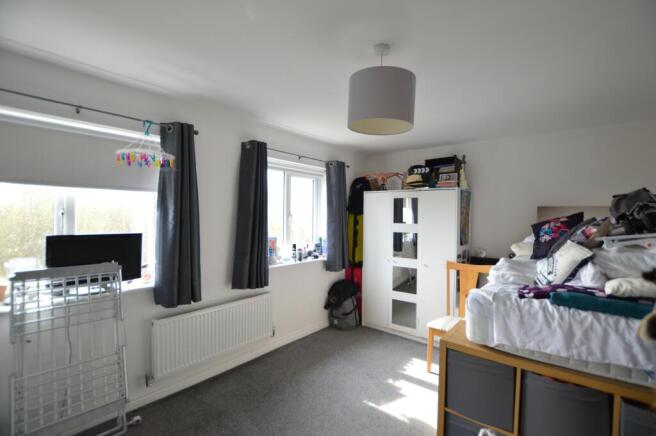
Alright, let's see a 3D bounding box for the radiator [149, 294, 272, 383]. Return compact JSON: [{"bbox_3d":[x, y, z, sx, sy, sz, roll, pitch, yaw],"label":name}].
[{"bbox_3d":[-0.989,1.023,2.535,0.090,0.438,1.104,1,-1,40],"label":"radiator"}]

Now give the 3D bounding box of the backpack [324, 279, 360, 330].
[{"bbox_3d":[0.224,1.201,3.781,0.380,0.610,0.300,1,-1,20],"label":"backpack"}]

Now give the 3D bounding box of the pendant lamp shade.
[{"bbox_3d":[0.306,-0.651,1.564,0.372,0.245,0.372,1,-1,0],"label":"pendant lamp shade"}]

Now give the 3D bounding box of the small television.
[{"bbox_3d":[-1.648,0.312,1.961,0.130,0.385,0.530,1,-1,40],"label":"small television"}]

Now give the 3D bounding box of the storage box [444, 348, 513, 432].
[{"bbox_3d":[0.948,0.934,1.654,0.330,0.330,0.380,1,-1,40],"label":"storage box"}]

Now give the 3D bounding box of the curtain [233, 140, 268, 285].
[{"bbox_3d":[-0.772,-0.028,2.738,0.140,1.401,0.285,1,-1,40],"label":"curtain"}]

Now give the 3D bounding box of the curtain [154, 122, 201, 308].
[{"bbox_3d":[-1.211,-0.019,2.214,0.140,1.402,0.260,1,-1,40],"label":"curtain"}]

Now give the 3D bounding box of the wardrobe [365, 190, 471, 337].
[{"bbox_3d":[1.127,0.589,3.638,1.200,1.880,0.500,1,-1,40],"label":"wardrobe"}]

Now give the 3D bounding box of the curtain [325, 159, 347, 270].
[{"bbox_3d":[0.122,-0.029,3.808,0.130,1.464,0.302,1,-1,40],"label":"curtain"}]

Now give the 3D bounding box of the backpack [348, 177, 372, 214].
[{"bbox_3d":[0.480,-0.332,4.061,0.340,0.540,0.240,1,-1,40],"label":"backpack"}]

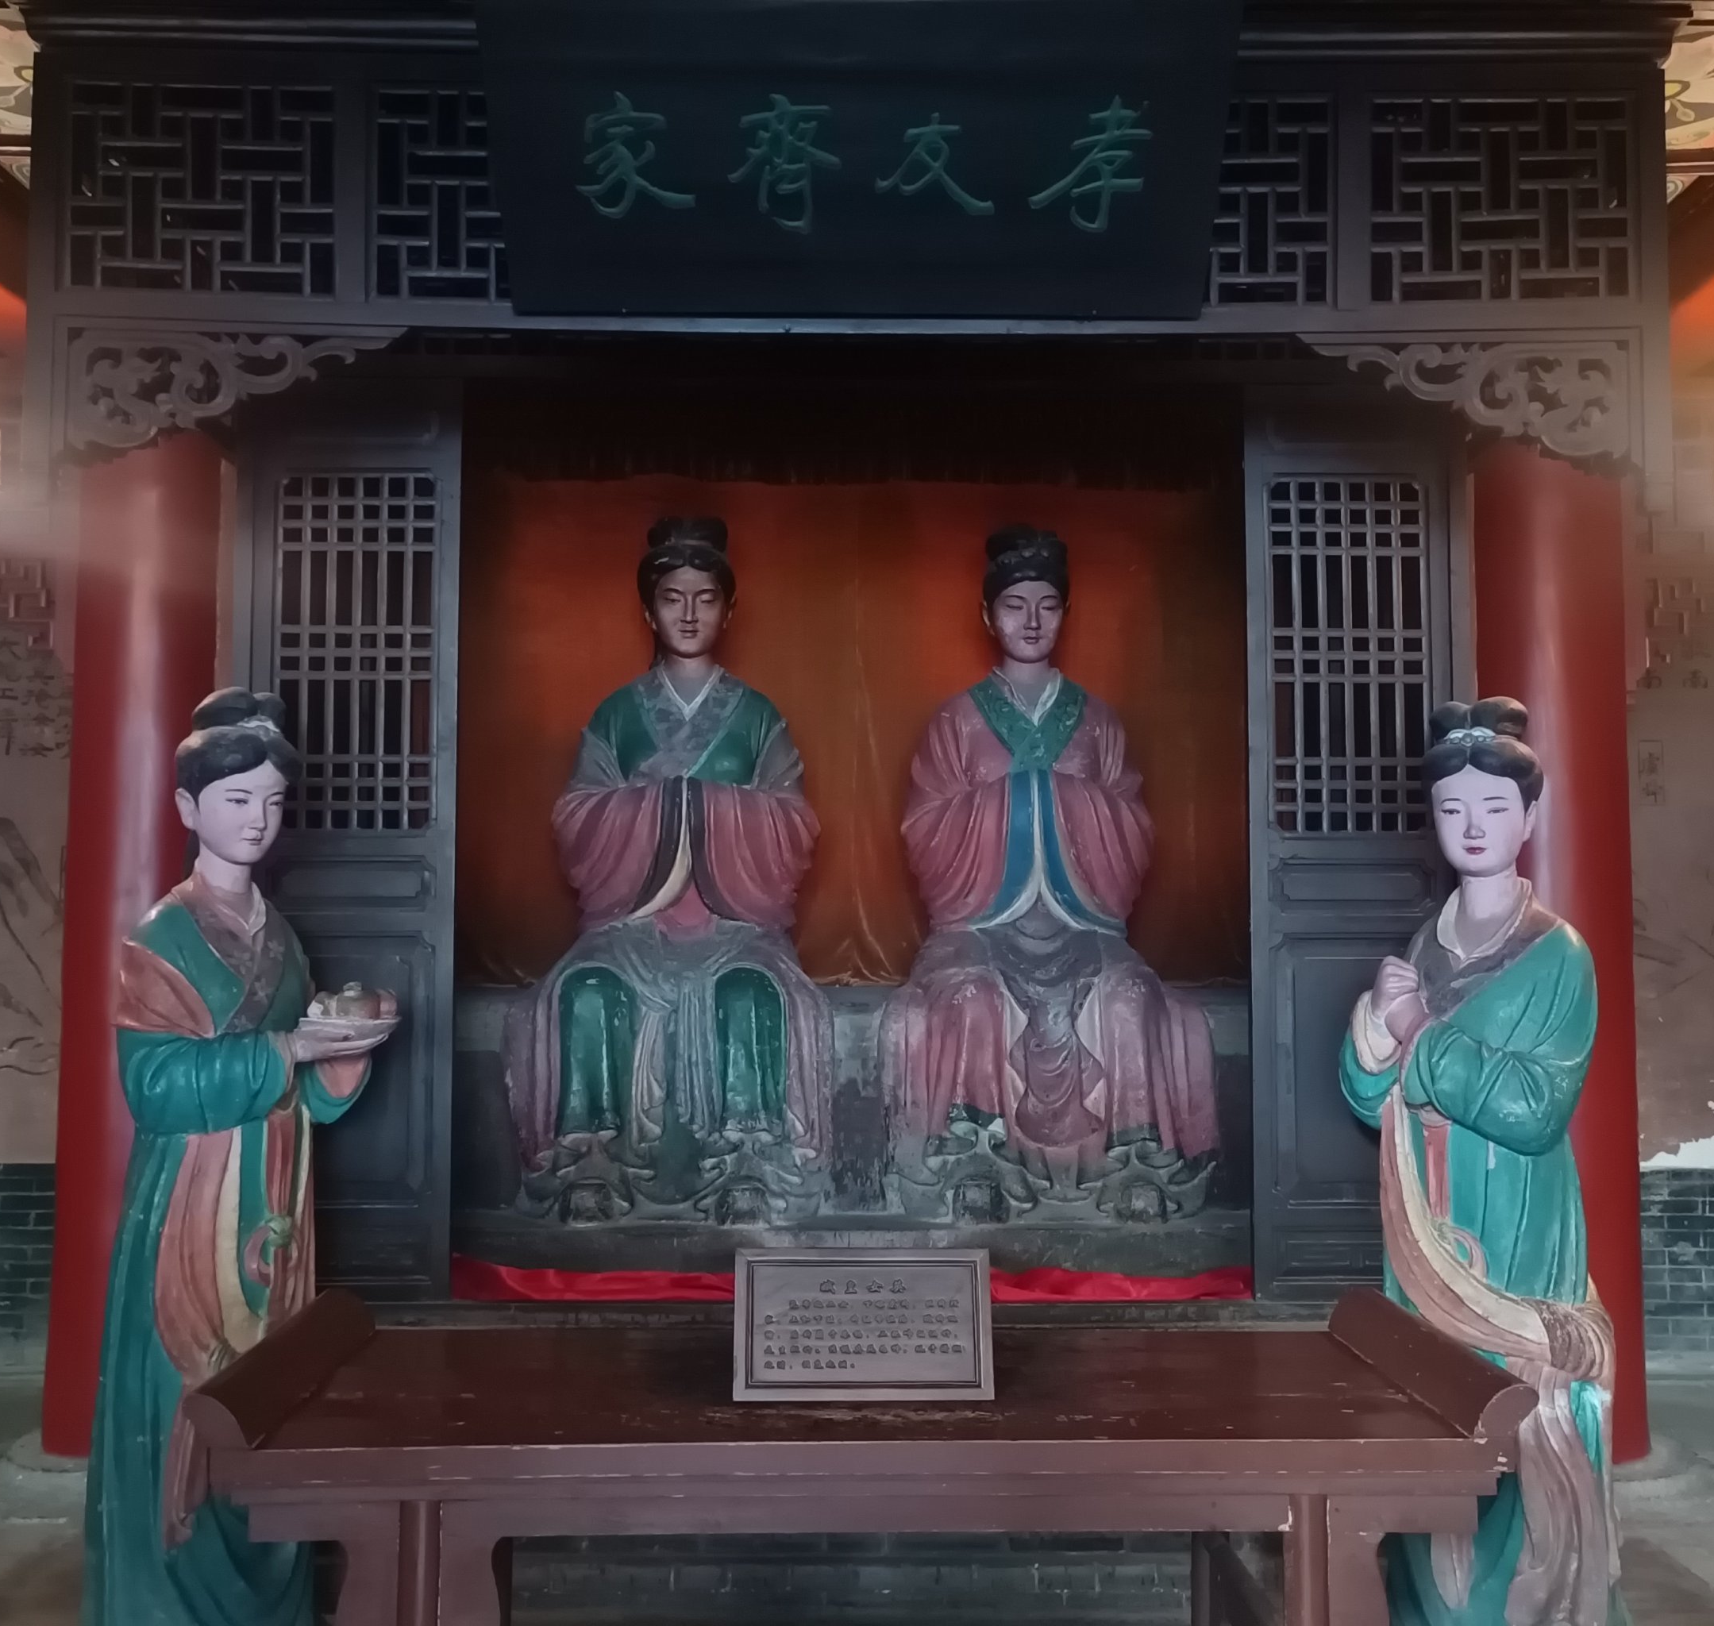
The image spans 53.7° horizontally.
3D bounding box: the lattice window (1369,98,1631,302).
[{"bbox_3d":[1.832,-1.745,4.815,0.755,0.599,0.060,0,-3,-1],"label":"lattice window"}]

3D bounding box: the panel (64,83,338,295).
[{"bbox_3d":[-1.844,-1.755,4.756,0.755,0.604,0.060,0,-3,-1],"label":"panel"}]

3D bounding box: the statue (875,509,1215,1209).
[{"bbox_3d":[0.610,0.151,5.631,1.060,2.250,0.840,0,-3,-1],"label":"statue"}]

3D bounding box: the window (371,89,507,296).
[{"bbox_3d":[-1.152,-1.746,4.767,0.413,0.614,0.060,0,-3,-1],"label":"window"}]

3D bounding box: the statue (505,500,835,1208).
[{"bbox_3d":[-0.595,0.141,5.612,1.040,2.280,0.840,0,-3,-1],"label":"statue"}]

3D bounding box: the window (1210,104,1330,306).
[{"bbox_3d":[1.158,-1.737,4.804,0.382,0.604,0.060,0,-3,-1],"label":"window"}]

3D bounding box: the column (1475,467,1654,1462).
[{"bbox_3d":[2.123,0.292,5.126,0.450,3.170,0.450,0,-3,-1],"label":"column"}]

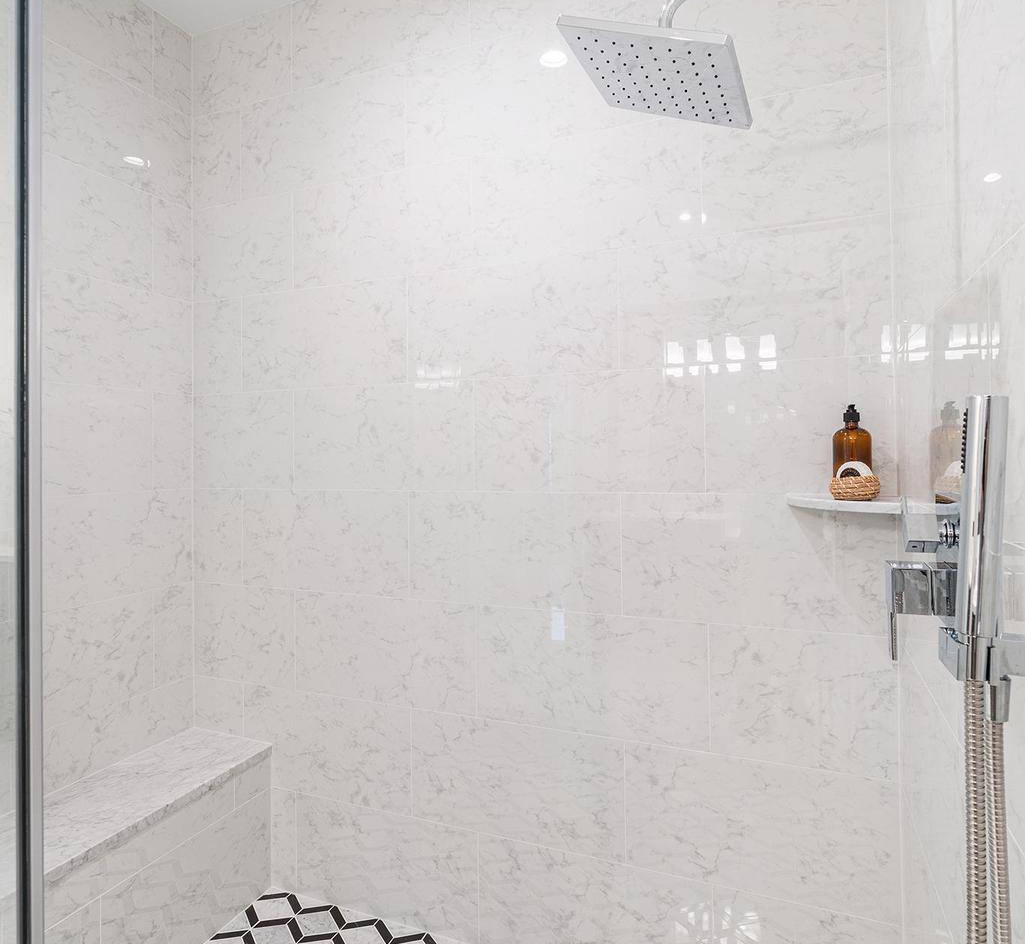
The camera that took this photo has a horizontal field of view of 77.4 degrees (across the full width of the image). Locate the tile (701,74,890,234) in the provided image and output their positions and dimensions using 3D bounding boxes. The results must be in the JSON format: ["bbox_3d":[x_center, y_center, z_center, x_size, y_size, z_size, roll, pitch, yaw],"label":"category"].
[{"bbox_3d":[0.638,-0.713,1.454,0.385,0.303,0.010,-1,0,21],"label":"tile"}]

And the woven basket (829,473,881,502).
[{"bbox_3d":[0.702,0.031,1.310,0.089,0.049,0.089,0,0,21],"label":"woven basket"}]

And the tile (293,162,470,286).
[{"bbox_3d":[-0.391,-0.709,1.869,0.608,0.299,0.010,0,0,21],"label":"tile"}]

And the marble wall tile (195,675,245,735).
[{"bbox_3d":[-0.945,0.764,2.074,0.205,0.166,0.010,-1,0,22],"label":"marble wall tile"}]

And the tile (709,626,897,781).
[{"bbox_3d":[0.649,0.508,1.446,0.386,0.304,0.010,-1,0,22],"label":"tile"}]

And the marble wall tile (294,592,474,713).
[{"bbox_3d":[-0.379,0.520,1.852,0.605,0.304,0.010,-1,0,22],"label":"marble wall tile"}]

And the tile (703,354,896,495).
[{"bbox_3d":[0.649,-0.104,1.461,0.392,0.306,0.010,0,0,21],"label":"tile"}]

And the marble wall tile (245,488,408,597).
[{"bbox_3d":[-0.570,0.213,1.923,0.603,0.303,0.010,-1,0,21],"label":"marble wall tile"}]

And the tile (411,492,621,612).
[{"bbox_3d":[-0.007,0.208,1.702,0.603,0.303,0.010,-1,0,21],"label":"tile"}]

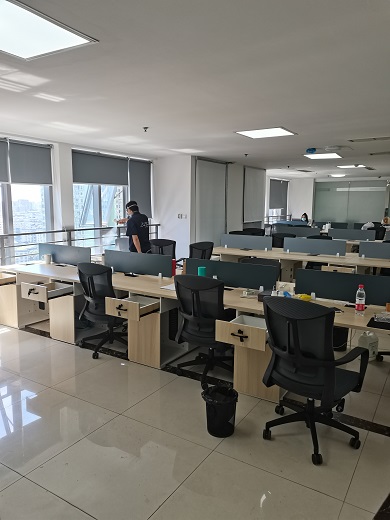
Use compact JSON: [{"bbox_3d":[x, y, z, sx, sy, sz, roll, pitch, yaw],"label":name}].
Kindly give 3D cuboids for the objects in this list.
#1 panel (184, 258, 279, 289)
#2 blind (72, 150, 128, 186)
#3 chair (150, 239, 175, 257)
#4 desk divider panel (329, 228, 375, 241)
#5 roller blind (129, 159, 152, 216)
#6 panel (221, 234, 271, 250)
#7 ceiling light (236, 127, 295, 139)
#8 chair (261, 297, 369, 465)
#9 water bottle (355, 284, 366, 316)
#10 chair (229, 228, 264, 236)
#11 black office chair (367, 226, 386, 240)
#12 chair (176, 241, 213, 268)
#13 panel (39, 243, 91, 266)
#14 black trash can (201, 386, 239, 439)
[{"bbox_3d":[0.347,0.139,3.881,1.010,0.230,0.025,6,10,32],"label":"panel"},{"bbox_3d":[-1.641,-1.612,6.980,0.050,0.540,1.330,6,10,32],"label":"blind"},{"bbox_3d":[-0.605,0.233,5.801,0.620,1.030,0.620,6,10,32],"label":"chair"},{"bbox_3d":[3.547,-0.565,8.895,1.010,0.230,0.025,6,10,32],"label":"desk divider panel"},{"bbox_3d":[-1.123,-1.466,8.133,0.060,1.190,0.740,6,10,32],"label":"roller blind"},{"bbox_3d":[0.919,-0.311,7.011,1.000,0.245,0.028,6,10,32],"label":"panel"},{"bbox_3d":[0.942,-1.667,5.144,0.640,0.050,0.620,6,10,32],"label":"ceiling light"},{"bbox_3d":[0.792,0.716,2.610,0.620,0.990,0.630,8,11,40],"label":"chair"},{"bbox_3d":[1.249,0.299,2.919,0.067,0.236,0.067,6,10,32],"label":"water bottle"},{"bbox_3d":[0.995,-0.090,8.128,0.620,1.030,0.620,6,10,32],"label":"chair"},{"bbox_3d":[4.274,-0.233,9.326,0.620,1.020,0.620,6,10,32],"label":"black office chair"},{"bbox_3d":[-0.079,0.218,6.011,0.620,0.990,0.630,-6,11,-40],"label":"chair"},{"bbox_3d":[-1.692,-0.063,5.075,1.000,0.245,0.028,6,10,32],"label":"panel"},{"bbox_3d":[0.182,1.067,2.743,0.250,0.268,0.250,0,8,0],"label":"black trash can"}]

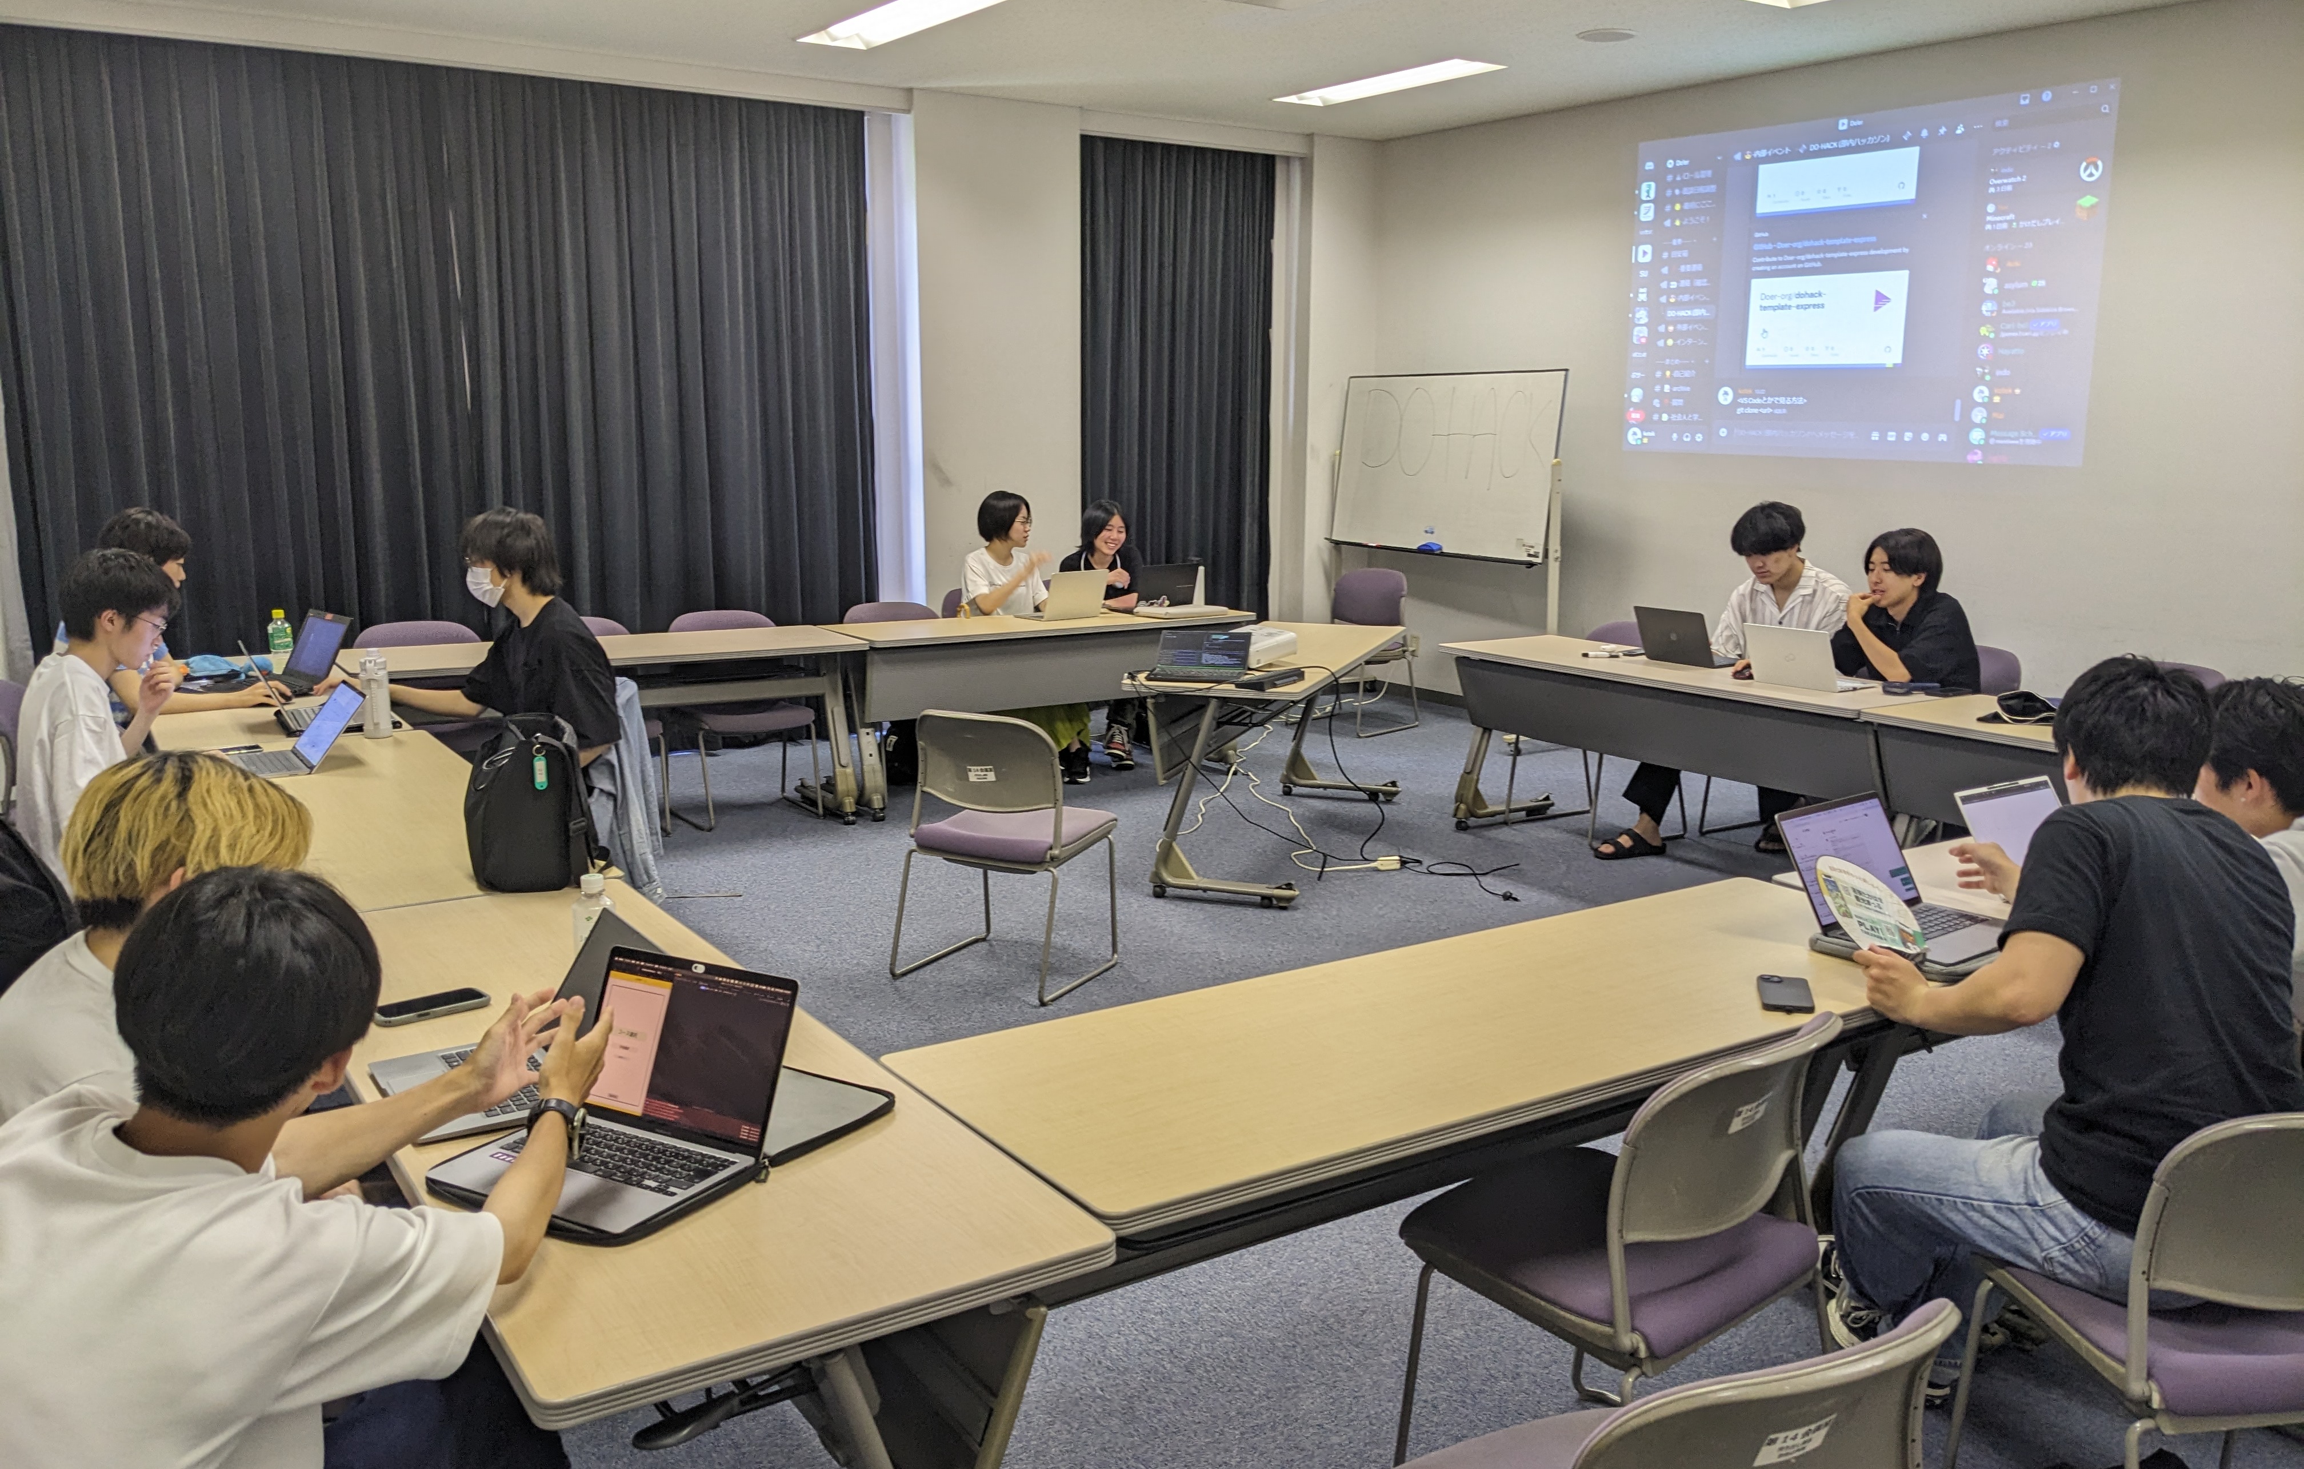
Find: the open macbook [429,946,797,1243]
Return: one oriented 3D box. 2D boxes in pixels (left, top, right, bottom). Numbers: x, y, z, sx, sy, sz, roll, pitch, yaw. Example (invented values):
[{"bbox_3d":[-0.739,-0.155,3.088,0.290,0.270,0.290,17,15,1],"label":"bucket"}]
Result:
[{"bbox_3d":[-0.630,0.415,2.124,0.301,0.216,0.302,6,12,28],"label":"open macbook"}]

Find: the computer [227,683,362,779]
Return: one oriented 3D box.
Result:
[{"bbox_3d":[-2.215,-0.011,4.568,0.350,0.187,0.313,-7,13,-33],"label":"computer"}]

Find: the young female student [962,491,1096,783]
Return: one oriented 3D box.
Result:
[{"bbox_3d":[-0.568,-0.445,7.854,0.500,1.220,0.720,-8,14,-39],"label":"young female student"}]

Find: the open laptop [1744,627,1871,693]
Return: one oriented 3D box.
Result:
[{"bbox_3d":[2.124,-0.248,5.798,0.293,0.209,0.300,-8,13,-37],"label":"open laptop"}]

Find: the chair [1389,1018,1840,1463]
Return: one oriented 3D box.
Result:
[{"bbox_3d":[0.698,0.770,2.584,0.490,0.775,0.510,-9,14,-40],"label":"chair"}]

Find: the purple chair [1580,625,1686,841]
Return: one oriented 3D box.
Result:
[{"bbox_3d":[1.710,-0.009,6.831,0.510,0.775,0.490,-4,12,-25],"label":"purple chair"}]

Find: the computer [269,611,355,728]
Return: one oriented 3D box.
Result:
[{"bbox_3d":[-2.713,-0.252,5.615,0.308,0.218,0.317,9,14,40],"label":"computer"}]

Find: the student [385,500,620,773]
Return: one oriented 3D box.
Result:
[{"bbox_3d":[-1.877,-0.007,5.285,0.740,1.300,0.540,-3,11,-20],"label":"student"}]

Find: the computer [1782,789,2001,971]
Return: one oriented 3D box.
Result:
[{"bbox_3d":[1.339,0.259,3.190,0.316,0.212,0.335,-8,14,-36],"label":"computer"}]

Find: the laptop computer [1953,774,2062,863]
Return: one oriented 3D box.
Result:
[{"bbox_3d":[1.710,0.220,3.307,0.306,0.199,0.326,-7,13,-33],"label":"laptop computer"}]

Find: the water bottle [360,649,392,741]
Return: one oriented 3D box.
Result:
[{"bbox_3d":[-2.087,-0.109,4.835,0.077,0.232,0.077,-7,13,-33],"label":"water bottle"}]

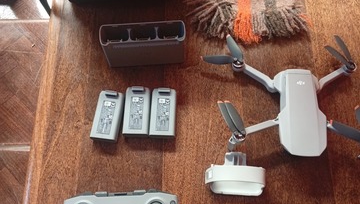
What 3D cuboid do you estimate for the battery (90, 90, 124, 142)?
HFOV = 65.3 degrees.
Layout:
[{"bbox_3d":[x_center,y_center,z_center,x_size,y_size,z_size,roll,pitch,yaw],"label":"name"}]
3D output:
[{"bbox_3d":[-0.113,0.022,0.448,0.038,0.021,0.078,5,70,2],"label":"battery"}]

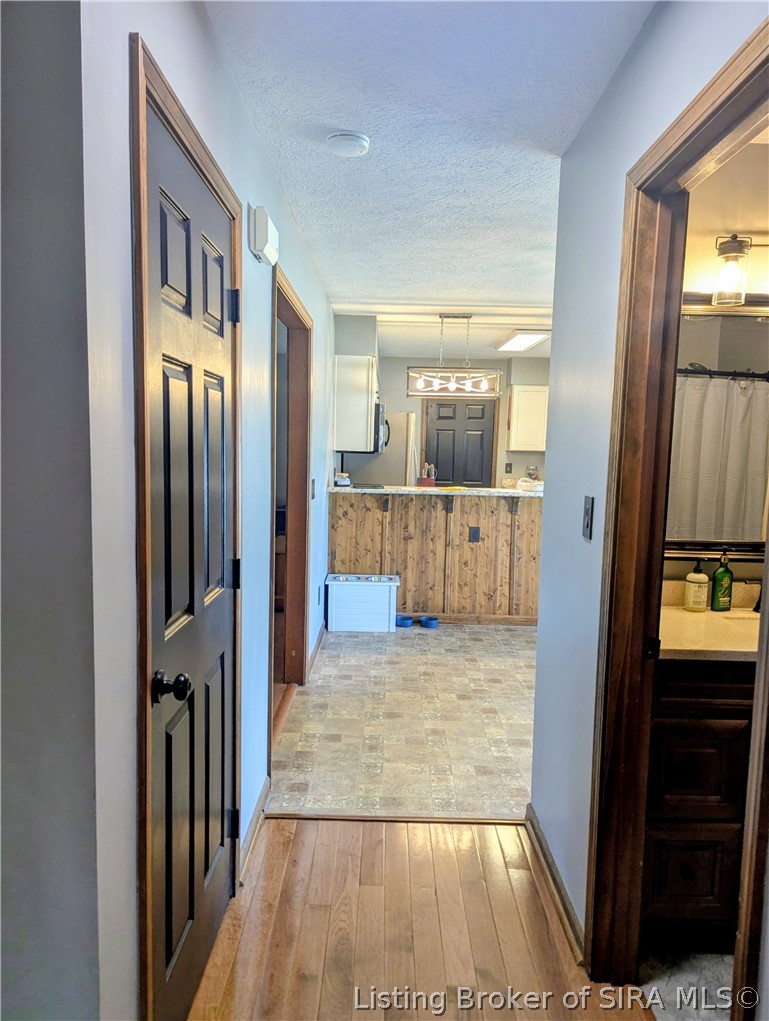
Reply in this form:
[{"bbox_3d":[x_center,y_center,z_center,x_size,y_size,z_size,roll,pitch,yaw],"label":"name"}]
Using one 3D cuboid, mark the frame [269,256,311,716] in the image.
[{"bbox_3d":[-0.508,0.022,3.512,0.140,2.100,1.300,1,6,0],"label":"frame"}]

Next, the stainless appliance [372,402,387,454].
[{"bbox_3d":[-0.204,-0.731,6.359,0.410,0.420,0.760,1,6,0],"label":"stainless appliance"}]

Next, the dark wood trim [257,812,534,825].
[{"bbox_3d":[0.044,1.177,2.709,1.000,0.015,0.033,1,6,0],"label":"dark wood trim"}]

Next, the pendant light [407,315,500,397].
[{"bbox_3d":[0.560,-1.243,5.743,0.750,0.660,0.230,1,6,0],"label":"pendant light"}]

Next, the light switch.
[{"bbox_3d":[0.592,0.021,2.056,0.014,0.119,0.076,1,6,0],"label":"light switch"}]

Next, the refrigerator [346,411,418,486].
[{"bbox_3d":[-0.040,-0.162,7.481,0.730,1.700,0.740,1,6,0],"label":"refrigerator"}]

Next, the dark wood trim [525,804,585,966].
[{"bbox_3d":[0.553,1.196,2.356,0.024,0.074,0.760,1,6,0],"label":"dark wood trim"}]

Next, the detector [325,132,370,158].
[{"bbox_3d":[-0.120,-1.235,2.400,0.142,0.042,0.142,1,6,0],"label":"detector"}]

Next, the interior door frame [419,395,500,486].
[{"bbox_3d":[0.923,-0.476,8.822,0.950,2.100,0.140,1,6,0],"label":"interior door frame"}]

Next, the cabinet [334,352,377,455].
[{"bbox_3d":[-0.244,-0.901,6.042,0.325,0.780,0.400,1,6,0],"label":"cabinet"}]

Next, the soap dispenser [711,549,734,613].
[{"bbox_3d":[1.097,0.227,2.301,0.066,0.205,0.063,5,7,35],"label":"soap dispenser"}]

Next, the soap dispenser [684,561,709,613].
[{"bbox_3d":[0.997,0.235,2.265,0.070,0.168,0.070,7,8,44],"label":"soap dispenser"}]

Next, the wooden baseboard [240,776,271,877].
[{"bbox_3d":[-0.469,1.145,2.619,0.024,0.072,0.620,1,6,0],"label":"wooden baseboard"}]

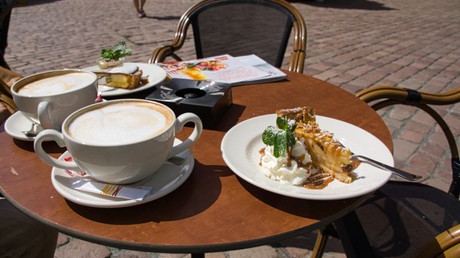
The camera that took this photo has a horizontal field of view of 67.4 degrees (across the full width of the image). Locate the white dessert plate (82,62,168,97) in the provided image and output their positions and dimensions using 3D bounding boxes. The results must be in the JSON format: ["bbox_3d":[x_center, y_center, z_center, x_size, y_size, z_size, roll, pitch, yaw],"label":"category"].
[{"bbox_3d":[-0.250,-0.108,0.758,0.222,0.022,0.222,1,27,-1],"label":"white dessert plate"}]

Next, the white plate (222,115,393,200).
[{"bbox_3d":[0.107,0.033,0.499,0.236,0.024,0.236,1,27,-1],"label":"white plate"}]

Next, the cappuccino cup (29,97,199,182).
[{"bbox_3d":[-0.136,0.020,0.440,0.203,0.072,0.131,-6,28,-15],"label":"cappuccino cup"}]

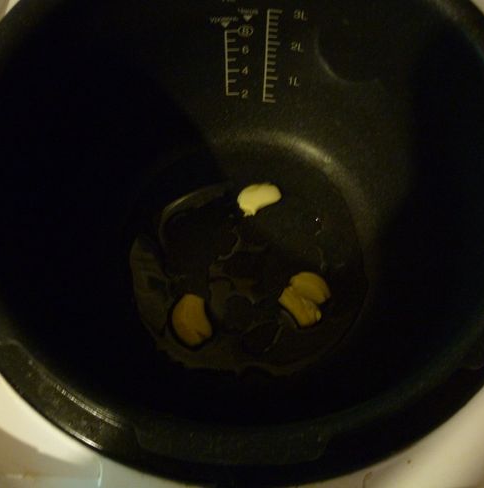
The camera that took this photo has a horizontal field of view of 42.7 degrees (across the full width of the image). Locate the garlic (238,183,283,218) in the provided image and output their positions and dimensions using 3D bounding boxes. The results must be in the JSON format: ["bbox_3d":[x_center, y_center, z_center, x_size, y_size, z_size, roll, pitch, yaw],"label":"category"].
[{"bbox_3d":[0.011,-0.030,0.393,0.029,0.015,0.019,-28,73,-9],"label":"garlic"}]

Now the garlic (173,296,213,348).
[{"bbox_3d":[-0.030,0.045,0.367,0.022,0.015,0.032,-15,71,-4],"label":"garlic"}]

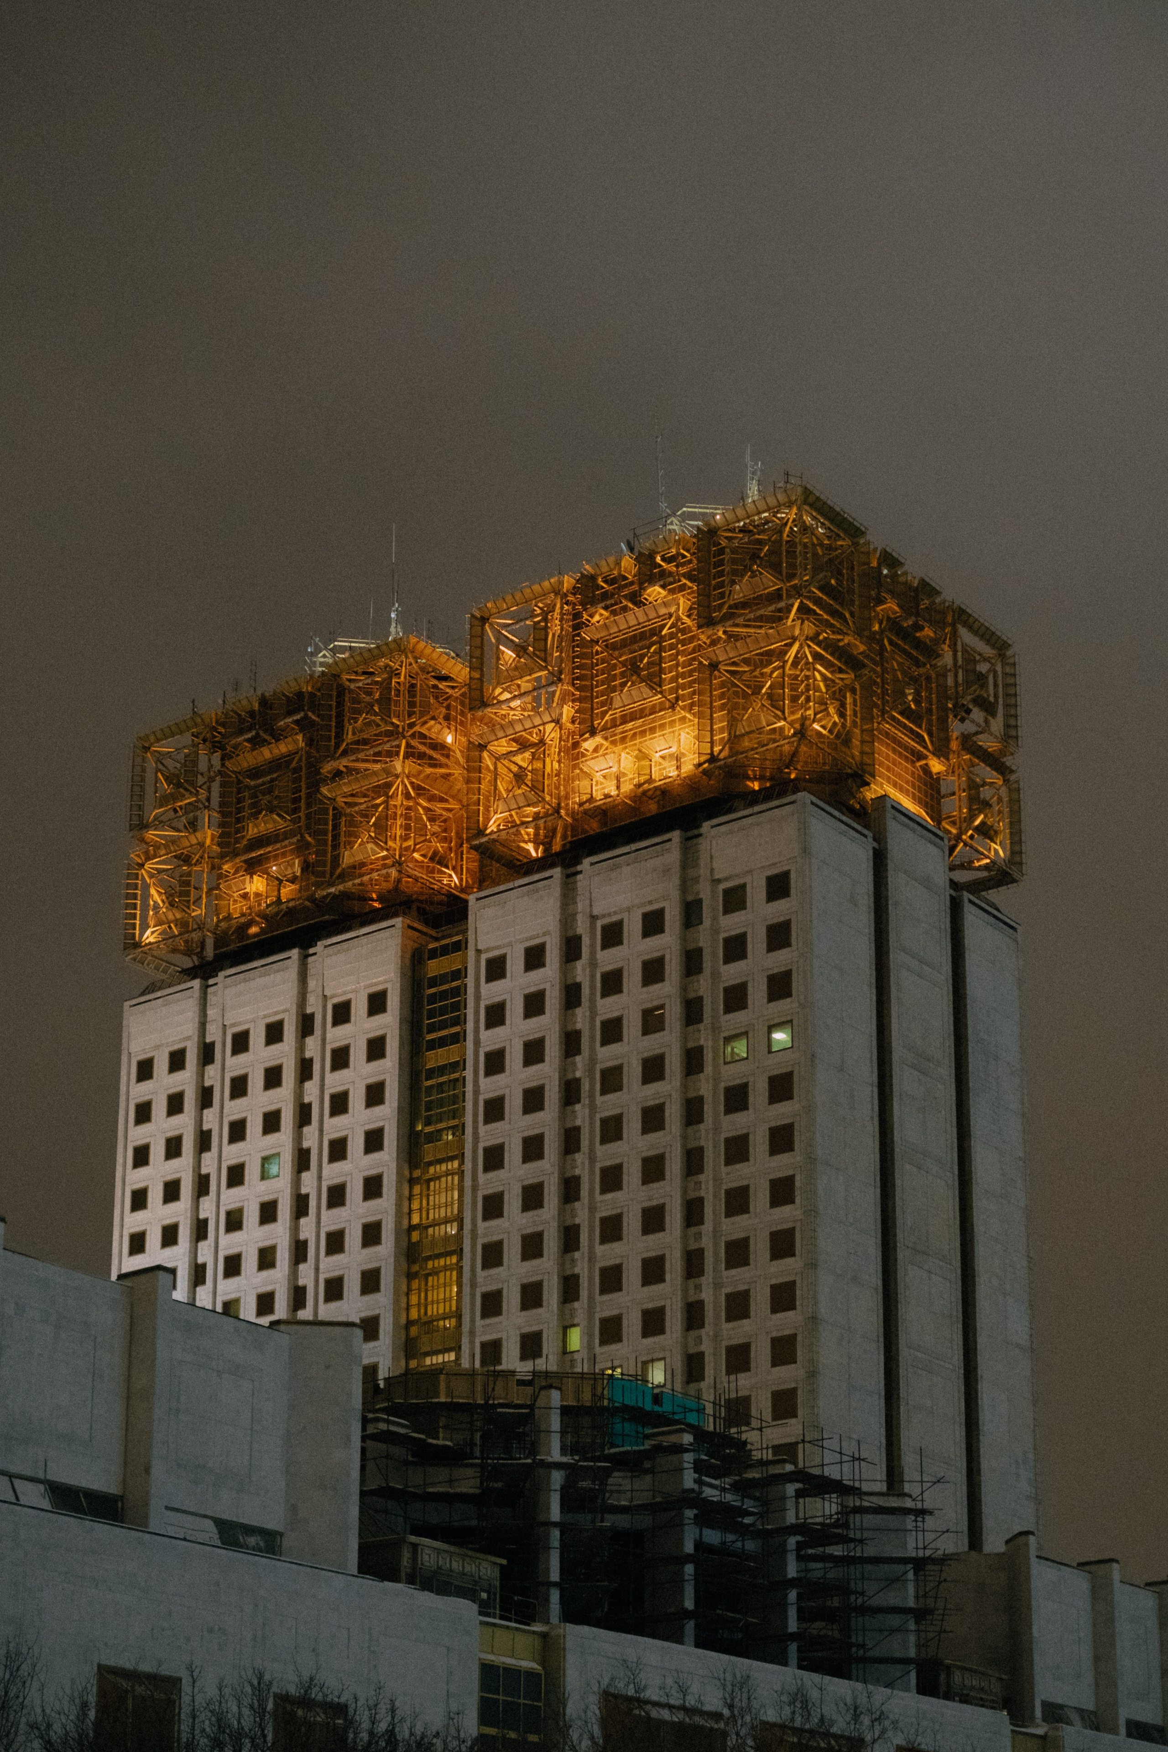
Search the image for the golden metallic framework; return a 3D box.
[{"bbox_3d":[-2.250,-5.710,206.110,67.180,19.510,29.630,-17,-29,35],"label":"golden metallic framework"}]

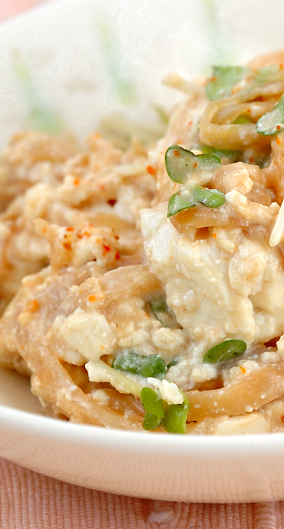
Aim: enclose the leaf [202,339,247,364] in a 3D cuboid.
[{"bbox_3d":[0.015,0.016,1.200,0.008,0.002,0.005,-22,40,0],"label":"leaf"}]

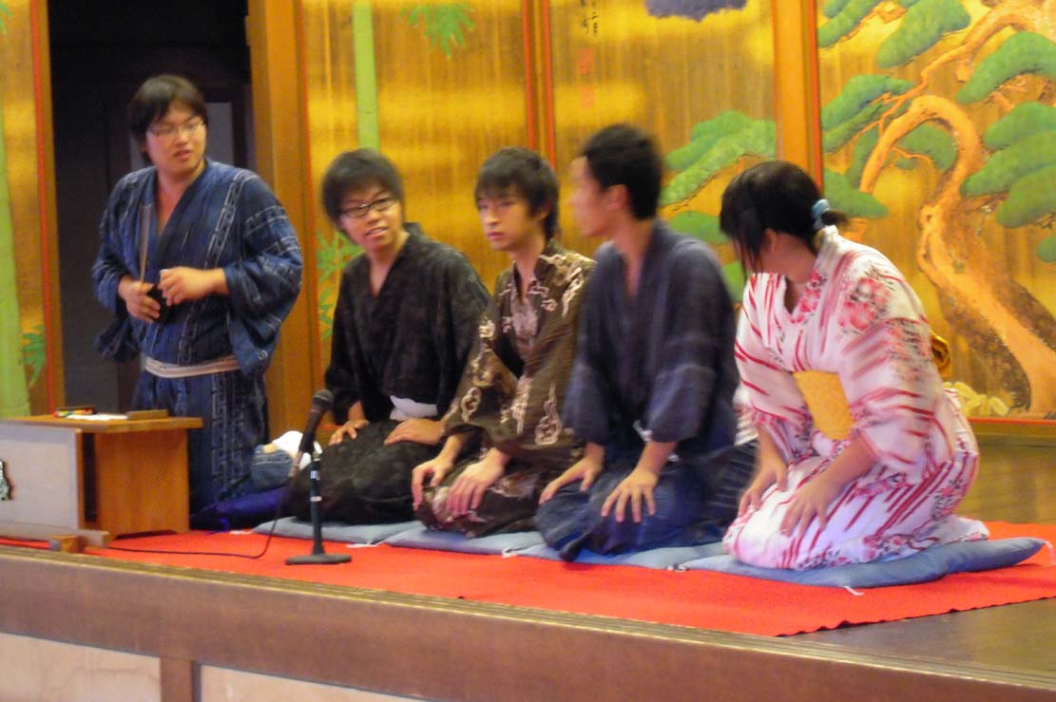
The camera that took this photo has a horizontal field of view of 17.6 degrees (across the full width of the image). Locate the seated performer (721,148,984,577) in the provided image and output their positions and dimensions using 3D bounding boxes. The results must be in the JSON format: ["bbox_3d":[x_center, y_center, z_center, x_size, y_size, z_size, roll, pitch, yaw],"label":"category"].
[{"bbox_3d":[0.684,0.009,7.305,0.630,0.860,0.490,-4,3,-36],"label":"seated performer"}]

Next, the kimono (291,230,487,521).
[{"bbox_3d":[-0.314,0.053,8.732,0.640,0.740,0.530,-4,3,-40],"label":"kimono"}]

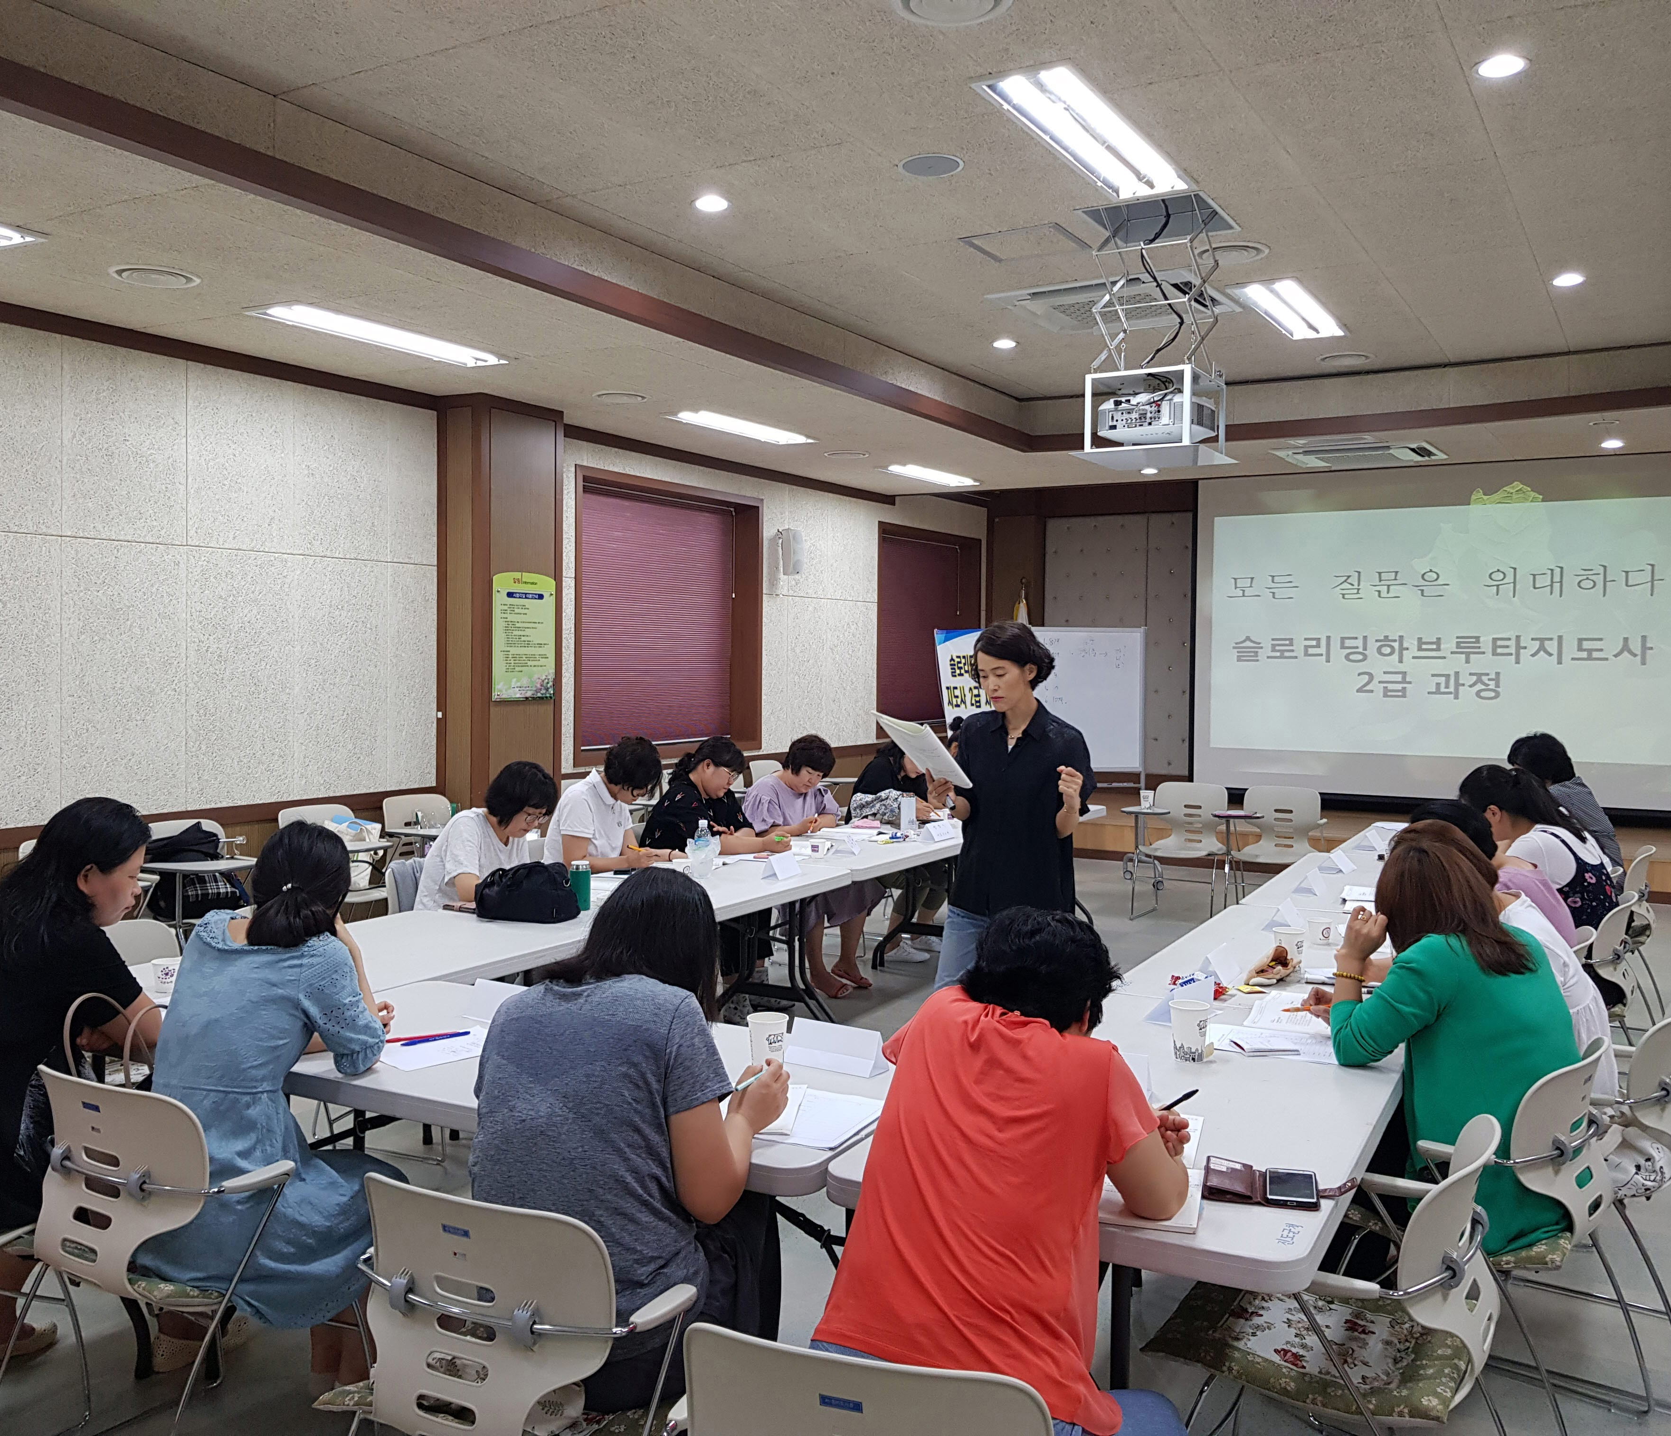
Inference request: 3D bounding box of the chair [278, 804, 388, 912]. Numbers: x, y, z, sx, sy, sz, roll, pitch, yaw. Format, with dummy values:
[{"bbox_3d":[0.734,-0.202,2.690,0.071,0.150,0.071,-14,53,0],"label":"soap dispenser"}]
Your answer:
[{"bbox_3d":[-2.365,0.847,6.808,0.520,0.800,0.570,-1,3,-41],"label":"chair"}]

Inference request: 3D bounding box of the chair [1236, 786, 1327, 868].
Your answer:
[{"bbox_3d":[2.655,0.856,8.862,0.600,0.830,0.610,2,2,34],"label":"chair"}]

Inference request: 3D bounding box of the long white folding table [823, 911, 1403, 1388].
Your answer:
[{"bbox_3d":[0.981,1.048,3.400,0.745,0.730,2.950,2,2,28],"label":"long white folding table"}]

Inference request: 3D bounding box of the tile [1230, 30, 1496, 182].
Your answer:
[{"bbox_3d":[1.742,-1.953,4.659,0.610,0.015,1.120,2,3,31],"label":"tile"}]

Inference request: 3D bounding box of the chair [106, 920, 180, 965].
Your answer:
[{"bbox_3d":[-1.773,0.970,3.714,0.570,0.800,0.540,2,3,31],"label":"chair"}]

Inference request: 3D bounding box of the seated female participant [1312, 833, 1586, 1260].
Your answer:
[{"bbox_3d":[1.177,0.828,2.934,0.560,1.210,0.760,-1,3,-36],"label":"seated female participant"}]

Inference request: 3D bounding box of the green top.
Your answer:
[{"bbox_3d":[1.248,0.705,2.945,0.470,0.620,0.490,-1,3,-42],"label":"green top"}]

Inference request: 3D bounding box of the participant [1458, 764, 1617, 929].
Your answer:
[{"bbox_3d":[2.289,0.787,4.923,0.780,1.220,0.500,3,3,43],"label":"participant"}]

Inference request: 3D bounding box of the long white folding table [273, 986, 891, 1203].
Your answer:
[{"bbox_3d":[-0.540,1.049,2.933,1.510,0.730,0.740,2,2,27],"label":"long white folding table"}]

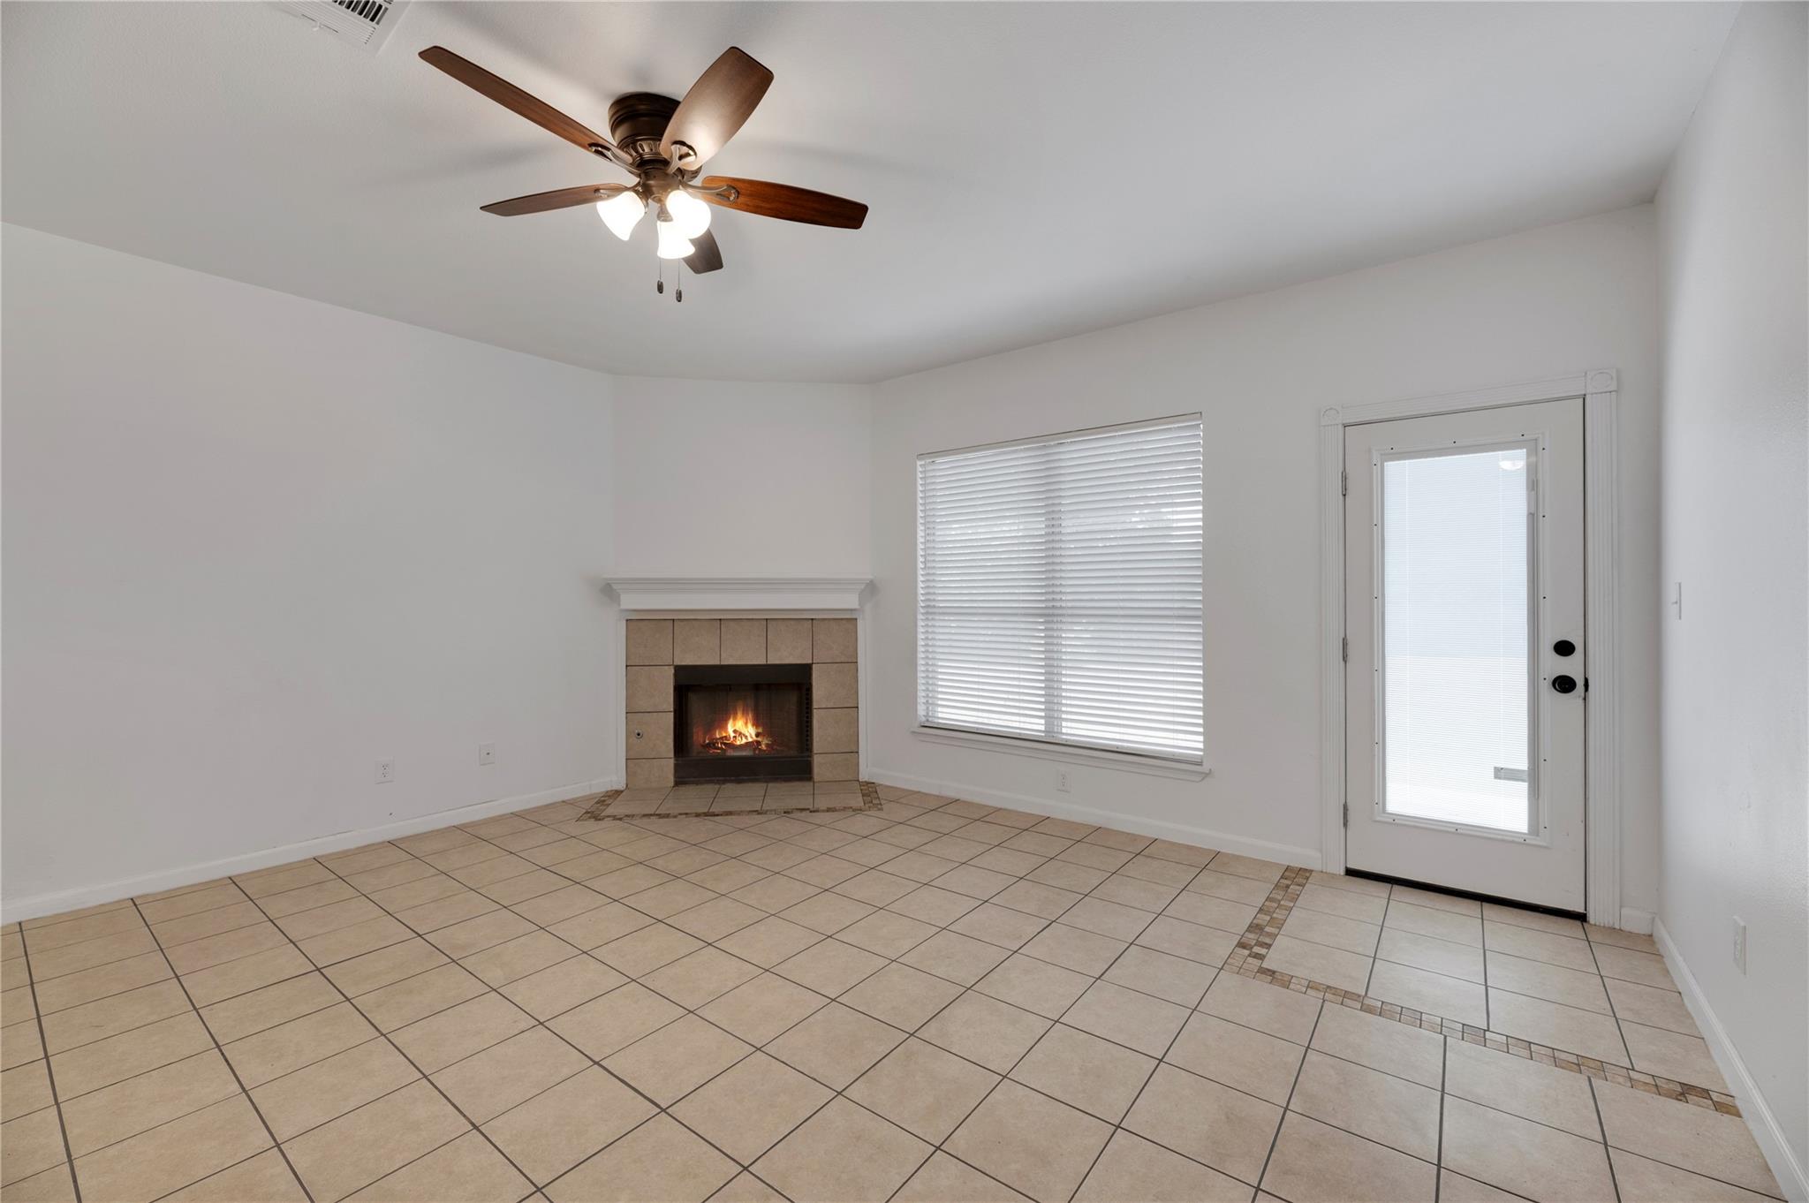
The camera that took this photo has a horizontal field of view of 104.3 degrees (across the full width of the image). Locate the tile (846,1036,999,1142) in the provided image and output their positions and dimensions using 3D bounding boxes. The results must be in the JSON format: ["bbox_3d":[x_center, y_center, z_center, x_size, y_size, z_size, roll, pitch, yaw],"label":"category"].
[{"bbox_3d":[0.051,1.246,1.802,0.298,0.010,0.298,0,-1,37],"label":"tile"}]

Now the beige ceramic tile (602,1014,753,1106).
[{"bbox_3d":[-0.623,1.264,1.951,0.303,0.012,0.303,0,0,37],"label":"beige ceramic tile"}]

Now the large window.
[{"bbox_3d":[0.825,-0.071,4.160,1.800,1.810,0.100,0,0,37],"label":"large window"}]

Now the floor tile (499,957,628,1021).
[{"bbox_3d":[-1.100,1.252,2.281,0.298,0.010,0.298,0,-1,37],"label":"floor tile"}]

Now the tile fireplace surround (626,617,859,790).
[{"bbox_3d":[-1.084,0.680,4.775,1.538,1.114,0.040,0,-1,-7],"label":"tile fireplace surround"}]

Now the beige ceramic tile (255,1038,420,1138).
[{"bbox_3d":[-1.483,1.264,1.832,0.303,0.012,0.303,0,0,37],"label":"beige ceramic tile"}]

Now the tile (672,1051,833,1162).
[{"bbox_3d":[-0.373,1.246,1.742,0.298,0.010,0.298,0,-1,37],"label":"tile"}]

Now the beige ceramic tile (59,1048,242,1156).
[{"bbox_3d":[-1.913,1.265,1.773,0.303,0.012,0.303,0,0,37],"label":"beige ceramic tile"}]

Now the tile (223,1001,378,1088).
[{"bbox_3d":[-1.728,1.266,2.018,0.303,0.012,0.303,0,0,37],"label":"tile"}]

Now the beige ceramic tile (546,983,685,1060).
[{"bbox_3d":[-0.856,1.250,2.100,0.298,0.010,0.298,0,-1,37],"label":"beige ceramic tile"}]

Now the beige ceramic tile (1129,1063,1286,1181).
[{"bbox_3d":[0.727,1.262,1.699,0.303,0.012,0.303,0,0,37],"label":"beige ceramic tile"}]

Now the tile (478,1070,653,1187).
[{"bbox_3d":[-0.796,1.246,1.685,0.298,0.010,0.298,0,-1,37],"label":"tile"}]

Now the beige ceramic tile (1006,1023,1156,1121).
[{"bbox_3d":[0.482,1.263,1.885,0.303,0.012,0.303,0,0,37],"label":"beige ceramic tile"}]

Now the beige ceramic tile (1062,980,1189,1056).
[{"bbox_3d":[0.668,1.248,2.107,0.298,0.010,0.298,0,-1,37],"label":"beige ceramic tile"}]

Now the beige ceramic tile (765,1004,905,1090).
[{"bbox_3d":[-0.193,1.264,2.010,0.303,0.012,0.303,0,0,37],"label":"beige ceramic tile"}]

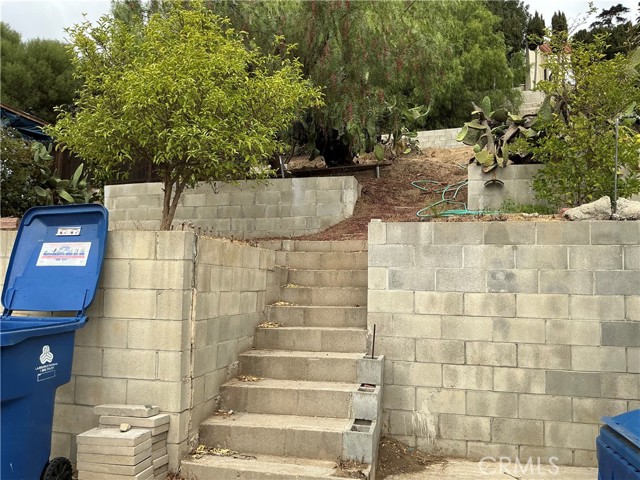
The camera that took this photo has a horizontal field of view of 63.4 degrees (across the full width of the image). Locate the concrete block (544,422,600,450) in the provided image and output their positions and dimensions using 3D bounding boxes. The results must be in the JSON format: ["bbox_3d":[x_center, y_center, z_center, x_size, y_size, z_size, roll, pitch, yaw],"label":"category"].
[{"bbox_3d":[2.007,1.555,4.179,0.394,0.197,0.170,0,-6,11],"label":"concrete block"}]

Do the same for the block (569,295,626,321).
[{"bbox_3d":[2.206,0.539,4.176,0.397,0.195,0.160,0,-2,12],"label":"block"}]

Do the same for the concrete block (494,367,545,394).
[{"bbox_3d":[1.655,1.155,4.327,0.395,0.193,0.190,0,-3,14],"label":"concrete block"}]

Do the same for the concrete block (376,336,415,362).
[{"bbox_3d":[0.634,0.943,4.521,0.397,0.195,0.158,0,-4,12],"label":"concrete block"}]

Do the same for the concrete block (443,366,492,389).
[{"bbox_3d":[1.242,1.144,4.367,0.398,0.197,0.170,0,-6,11],"label":"concrete block"}]

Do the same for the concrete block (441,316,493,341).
[{"bbox_3d":[1.263,0.749,4.445,0.395,0.193,0.190,0,-3,14],"label":"concrete block"}]

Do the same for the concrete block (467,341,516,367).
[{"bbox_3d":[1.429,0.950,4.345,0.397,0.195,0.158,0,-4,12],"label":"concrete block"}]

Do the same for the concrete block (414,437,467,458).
[{"bbox_3d":[1.020,1.743,4.349,0.405,0.197,0.170,0,-6,11],"label":"concrete block"}]

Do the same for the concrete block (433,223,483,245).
[{"bbox_3d":[1.185,-0.057,4.435,0.395,0.195,0.195,0,-3,11],"label":"concrete block"}]

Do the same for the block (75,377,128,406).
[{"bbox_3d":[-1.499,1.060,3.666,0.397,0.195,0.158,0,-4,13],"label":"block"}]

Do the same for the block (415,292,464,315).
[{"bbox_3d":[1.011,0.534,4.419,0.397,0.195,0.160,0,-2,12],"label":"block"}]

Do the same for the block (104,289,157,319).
[{"bbox_3d":[-1.296,0.447,3.675,0.395,0.195,0.195,0,-3,11],"label":"block"}]

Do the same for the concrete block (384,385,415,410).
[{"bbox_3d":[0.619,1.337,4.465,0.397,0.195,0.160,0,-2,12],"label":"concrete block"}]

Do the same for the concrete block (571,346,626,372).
[{"bbox_3d":[2.219,0.944,4.175,0.395,0.195,0.195,0,-3,11],"label":"concrete block"}]

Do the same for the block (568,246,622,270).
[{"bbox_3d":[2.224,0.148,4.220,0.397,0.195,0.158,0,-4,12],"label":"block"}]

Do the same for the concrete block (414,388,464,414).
[{"bbox_3d":[1.025,1.340,4.389,0.400,0.197,0.170,0,-6,11],"label":"concrete block"}]

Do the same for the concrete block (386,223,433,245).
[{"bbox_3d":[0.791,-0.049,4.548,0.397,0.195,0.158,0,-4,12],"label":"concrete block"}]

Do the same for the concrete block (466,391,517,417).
[{"bbox_3d":[1.422,1.342,4.316,0.395,0.195,0.195,0,-3,11],"label":"concrete block"}]

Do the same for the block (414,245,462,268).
[{"bbox_3d":[1.037,0.146,4.526,0.395,0.193,0.175,0,-3,14],"label":"block"}]

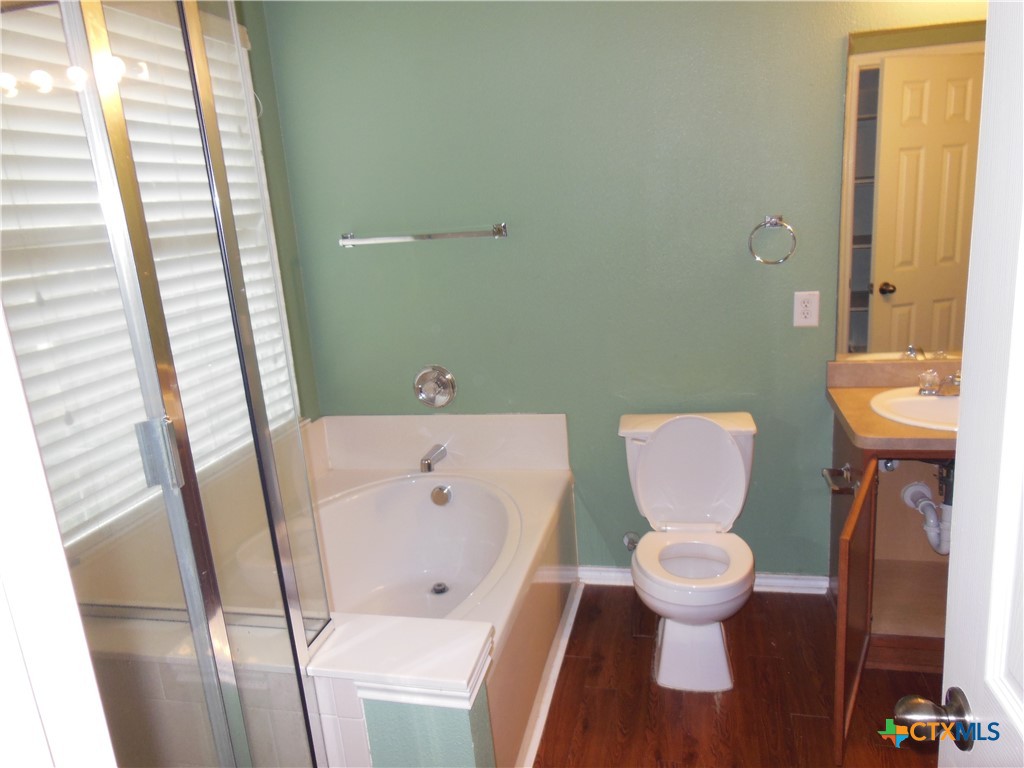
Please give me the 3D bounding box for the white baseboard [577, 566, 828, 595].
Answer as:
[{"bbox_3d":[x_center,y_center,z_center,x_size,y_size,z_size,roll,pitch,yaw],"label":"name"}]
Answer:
[{"bbox_3d":[0.727,0.762,2.877,0.937,0.076,0.020,-1,14,14],"label":"white baseboard"}]

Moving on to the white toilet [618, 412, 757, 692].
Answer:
[{"bbox_3d":[0.584,0.523,2.463,0.467,0.755,0.720,-1,14,14],"label":"white toilet"}]

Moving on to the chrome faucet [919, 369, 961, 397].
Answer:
[{"bbox_3d":[1.378,0.002,2.317,0.167,0.088,0.155,-1,14,14],"label":"chrome faucet"}]

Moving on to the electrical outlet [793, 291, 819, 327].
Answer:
[{"bbox_3d":[1.014,-0.256,2.544,0.079,0.121,0.012,-1,14,14],"label":"electrical outlet"}]

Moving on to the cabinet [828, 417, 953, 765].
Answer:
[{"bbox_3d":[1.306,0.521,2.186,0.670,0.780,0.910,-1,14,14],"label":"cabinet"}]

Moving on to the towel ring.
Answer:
[{"bbox_3d":[0.876,-0.485,2.491,0.151,0.162,0.065,-1,14,14],"label":"towel ring"}]

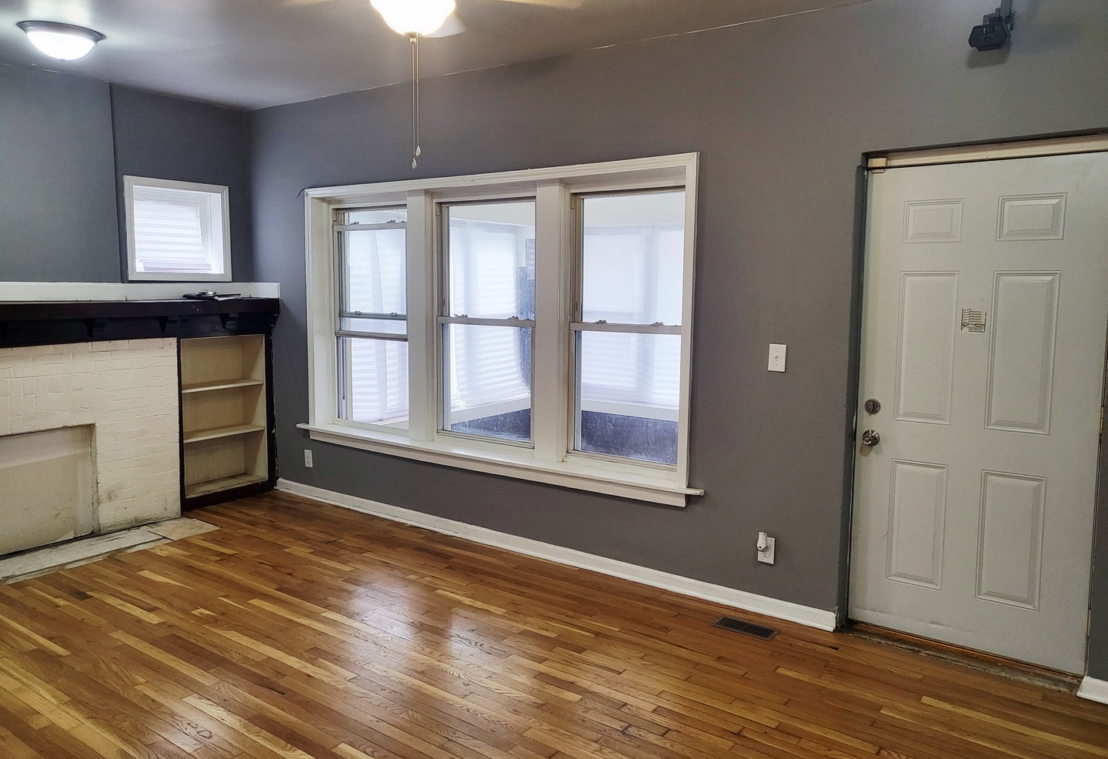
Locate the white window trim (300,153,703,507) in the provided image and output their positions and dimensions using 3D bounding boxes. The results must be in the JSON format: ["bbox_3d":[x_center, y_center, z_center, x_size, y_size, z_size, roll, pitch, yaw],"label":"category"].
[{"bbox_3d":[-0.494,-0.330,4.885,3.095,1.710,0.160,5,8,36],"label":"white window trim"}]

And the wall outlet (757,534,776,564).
[{"bbox_3d":[0.994,0.796,3.891,0.078,0.124,0.016,5,8,36],"label":"wall outlet"}]

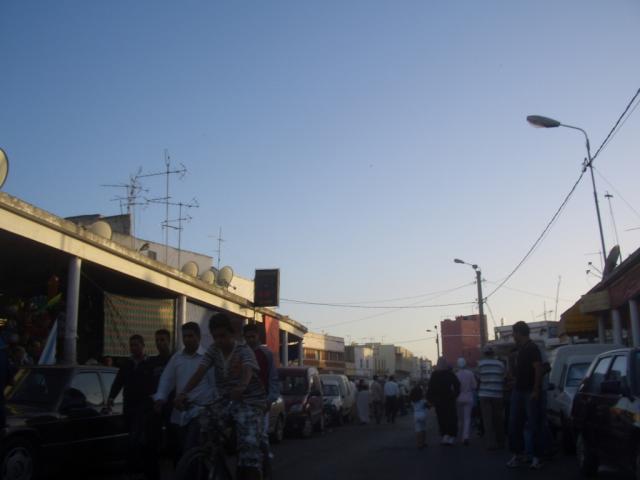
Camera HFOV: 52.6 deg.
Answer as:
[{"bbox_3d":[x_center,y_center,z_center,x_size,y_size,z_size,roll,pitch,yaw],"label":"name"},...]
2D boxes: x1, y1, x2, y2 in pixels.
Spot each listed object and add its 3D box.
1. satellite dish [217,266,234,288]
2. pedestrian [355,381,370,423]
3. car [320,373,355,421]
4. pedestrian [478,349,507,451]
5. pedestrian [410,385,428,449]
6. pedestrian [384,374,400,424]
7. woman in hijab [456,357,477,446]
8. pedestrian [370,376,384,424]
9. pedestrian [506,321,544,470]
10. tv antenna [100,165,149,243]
[{"bbox_3d":[-3.318,1.317,22.721,0.320,0.800,0.740,-12,-18,39],"label":"satellite dish"},{"bbox_3d":[1.583,6.066,24.192,0.500,1.580,0.420,-2,-14,6],"label":"pedestrian"},{"bbox_3d":[0.246,6.255,25.326,1.700,1.800,4.100,-3,-14,8],"label":"car"},{"bbox_3d":[2.928,2.700,11.136,0.500,1.710,0.340,-3,-14,10],"label":"pedestrian"},{"bbox_3d":[1.805,3.218,11.804,0.380,1.100,0.320,-3,-14,8],"label":"pedestrian"},{"bbox_3d":[2.755,6.136,24.894,0.520,1.740,0.380,-3,-14,10],"label":"pedestrian"},{"bbox_3d":[2.761,3.048,12.235,0.470,1.610,0.380,-3,-14,8],"label":"woman in hijab"},{"bbox_3d":[2.189,6.107,24.751,0.500,1.740,0.380,-3,-14,10],"label":"pedestrian"},{"bbox_3d":[2.547,1.930,8.150,0.380,1.760,0.460,1,-14,-8],"label":"pedestrian"},{"bbox_3d":[-5.136,-0.919,17.000,1.200,2.000,0.650,5,-15,-22],"label":"tv antenna"}]

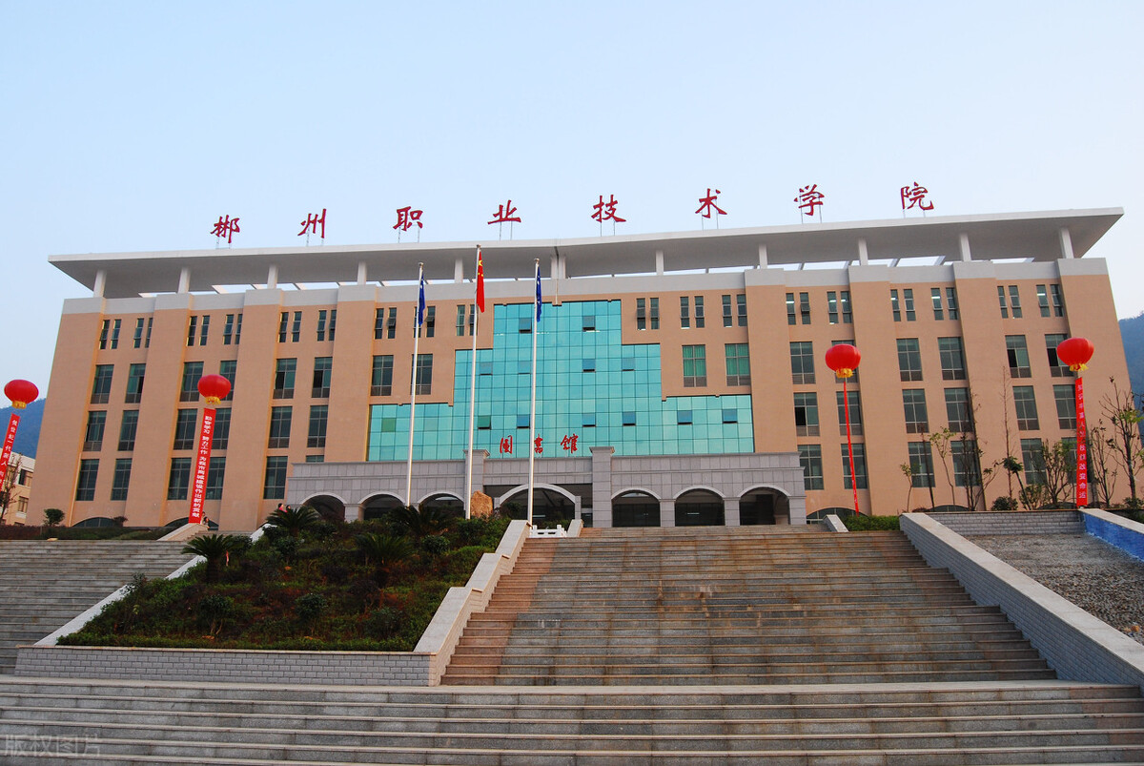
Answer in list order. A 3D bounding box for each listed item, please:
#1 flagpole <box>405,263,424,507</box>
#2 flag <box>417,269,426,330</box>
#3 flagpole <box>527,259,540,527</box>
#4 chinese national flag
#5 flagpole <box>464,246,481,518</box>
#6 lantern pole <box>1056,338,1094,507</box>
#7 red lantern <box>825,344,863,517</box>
[{"bbox_3d":[-6.674,0.517,36.381,0.170,12.140,0.170,-2,-16,6],"label":"flagpole"},{"bbox_3d":[-6.525,-3.675,37.600,0.300,2.580,0.220,-2,-16,6],"label":"flag"},{"bbox_3d":[-1.590,0.389,35.885,0.170,12.110,0.170,-2,-16,6],"label":"flagpole"},{"bbox_3d":[-3.966,-4.412,37.548,0.350,2.930,0.250,-2,-16,6],"label":"chinese national flag"},{"bbox_3d":[-4.155,0.106,36.238,0.180,12.850,0.180,-2,-16,6],"label":"flagpole"},{"bbox_3d":[26.643,1.957,44.819,2.050,9.140,1.900,-2,-16,6],"label":"lantern pole"},{"bbox_3d":[14.869,2.445,45.913,1.880,9.550,1.880,-2,-16,6],"label":"red lantern"}]

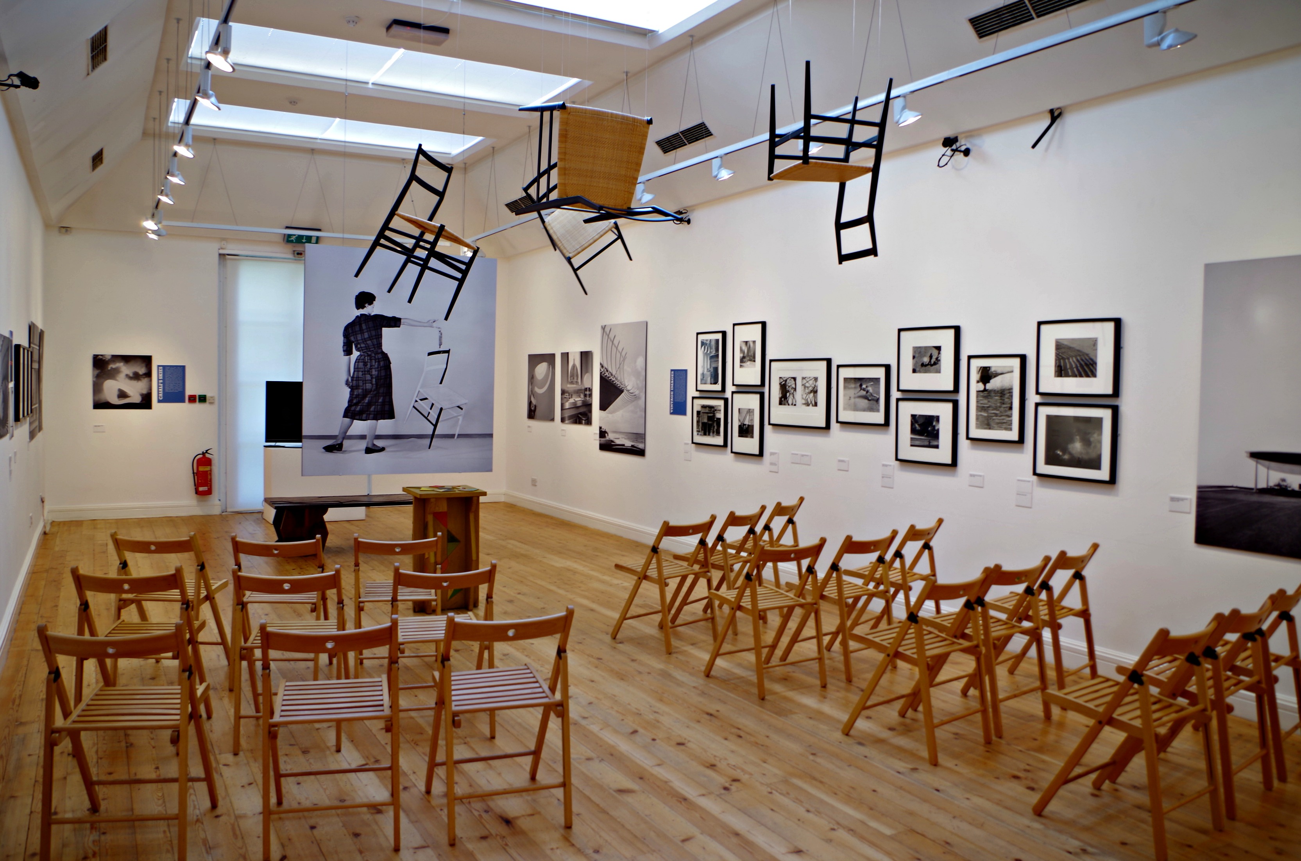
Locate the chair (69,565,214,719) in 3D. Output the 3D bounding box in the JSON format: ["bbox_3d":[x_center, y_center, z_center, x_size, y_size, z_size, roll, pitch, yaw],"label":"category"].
[{"bbox_3d":[-2.159,0.927,4.171,0.432,0.775,0.505,0,2,-9],"label":"chair"}]

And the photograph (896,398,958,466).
[{"bbox_3d":[1.816,0.006,6.412,0.030,0.422,0.510,-1,3,-30],"label":"photograph"}]

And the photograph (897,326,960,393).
[{"bbox_3d":[1.797,-0.458,6.329,0.030,0.420,0.510,-1,3,-30],"label":"photograph"}]

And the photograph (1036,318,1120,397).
[{"bbox_3d":[2.385,-0.403,5.436,0.030,0.421,0.506,-1,3,-30],"label":"photograph"}]

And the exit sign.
[{"bbox_3d":[-3.988,-2.227,11.117,0.375,0.170,0.080,-1,3,-30],"label":"exit sign"}]

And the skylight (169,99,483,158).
[{"bbox_3d":[-3.177,-2.992,9.692,2.880,0.120,1.320,-1,3,-30],"label":"skylight"}]

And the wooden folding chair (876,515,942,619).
[{"bbox_3d":[1.451,0.903,5.824,0.500,0.770,0.435,3,4,39],"label":"wooden folding chair"}]

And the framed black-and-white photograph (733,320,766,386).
[{"bbox_3d":[0.804,-0.622,7.971,0.030,0.517,0.410,-1,3,-30],"label":"framed black-and-white photograph"}]

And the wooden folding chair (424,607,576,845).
[{"bbox_3d":[-0.551,0.980,3.492,0.432,0.775,0.505,0,3,-22],"label":"wooden folding chair"}]

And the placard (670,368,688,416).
[{"bbox_3d":[0.255,-0.346,8.907,0.012,0.415,0.280,-1,3,-30],"label":"placard"}]

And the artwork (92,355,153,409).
[{"bbox_3d":[-5.739,-0.523,10.591,0.590,0.595,0.020,-1,3,-30],"label":"artwork"}]

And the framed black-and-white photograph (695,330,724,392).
[{"bbox_3d":[0.530,-0.594,8.492,0.030,0.525,0.418,-1,3,-30],"label":"framed black-and-white photograph"}]

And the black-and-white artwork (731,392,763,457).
[{"bbox_3d":[0.802,-0.056,8.030,0.030,0.526,0.414,-1,3,-30],"label":"black-and-white artwork"}]

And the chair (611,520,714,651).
[{"bbox_3d":[0.087,0.887,5.873,0.505,0.775,0.432,3,3,45],"label":"chair"}]

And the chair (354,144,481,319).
[{"bbox_3d":[-1.251,-1.129,5.564,0.450,0.830,0.410,26,1,21],"label":"chair"}]

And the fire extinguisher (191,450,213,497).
[{"bbox_3d":[-4.950,0.457,10.774,0.200,0.530,0.170,-1,3,-30],"label":"fire extinguisher"}]

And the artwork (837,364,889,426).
[{"bbox_3d":[1.491,-0.248,6.834,0.030,0.422,0.510,-1,3,-30],"label":"artwork"}]

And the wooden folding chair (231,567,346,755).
[{"bbox_3d":[-1.518,0.931,4.213,0.435,0.770,0.500,1,3,-8],"label":"wooden folding chair"}]

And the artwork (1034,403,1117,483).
[{"bbox_3d":[2.340,0.065,5.371,0.030,0.420,0.505,-1,3,-30],"label":"artwork"}]

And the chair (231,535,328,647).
[{"bbox_3d":[-1.887,0.895,5.029,0.432,0.775,0.505,0,2,-10],"label":"chair"}]

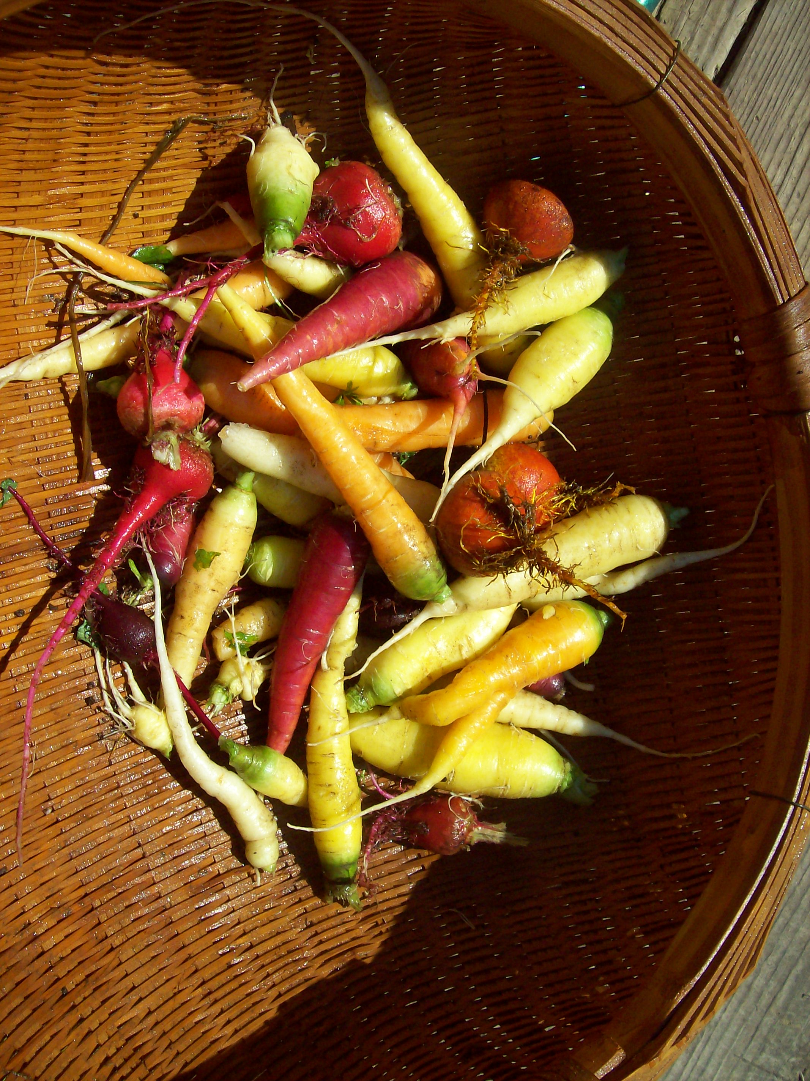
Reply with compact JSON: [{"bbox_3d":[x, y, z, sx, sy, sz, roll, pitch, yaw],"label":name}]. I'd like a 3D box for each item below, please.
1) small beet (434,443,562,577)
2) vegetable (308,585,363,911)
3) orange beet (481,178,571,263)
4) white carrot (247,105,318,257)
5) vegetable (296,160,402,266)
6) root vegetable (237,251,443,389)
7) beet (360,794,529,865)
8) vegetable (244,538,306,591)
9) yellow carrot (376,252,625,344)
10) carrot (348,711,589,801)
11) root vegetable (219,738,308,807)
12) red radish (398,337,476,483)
[{"bbox_3d":[0.046,-0.015,0.560,0.062,0.058,0.063,-9,125,-13],"label":"small beet"},{"bbox_3d":[-0.034,0.104,0.572,0.030,0.029,0.167,3,92,0],"label":"vegetable"},{"bbox_3d":[0.062,-0.162,0.568,0.045,0.044,0.044,27,98,3],"label":"orange beet"},{"bbox_3d":[-0.060,-0.176,0.552,0.035,0.035,0.076,-2,93,0],"label":"white carrot"},{"bbox_3d":[-0.027,-0.165,0.568,0.051,0.051,0.052,-18,85,0],"label":"vegetable"},{"bbox_3d":[-0.035,-0.109,0.591,0.119,0.036,0.036,-29,101,-1],"label":"root vegetable"},{"bbox_3d":[0.024,0.166,0.642,0.093,0.032,0.038,2,76,3],"label":"beet"},{"bbox_3d":[-0.045,0.013,0.578,0.075,0.027,0.027,2,84,0],"label":"vegetable"},{"bbox_3d":[0.053,-0.126,0.596,0.139,0.030,0.032,-19,100,-5],"label":"yellow carrot"},{"bbox_3d":[0.031,0.120,0.622,0.140,0.038,0.039,14,80,8],"label":"carrot"},{"bbox_3d":[-0.073,0.134,0.641,0.071,0.028,0.028,29,76,-10],"label":"root vegetable"},{"bbox_3d":[0.016,-0.066,0.557,0.038,0.036,0.078,5,84,0],"label":"red radish"}]

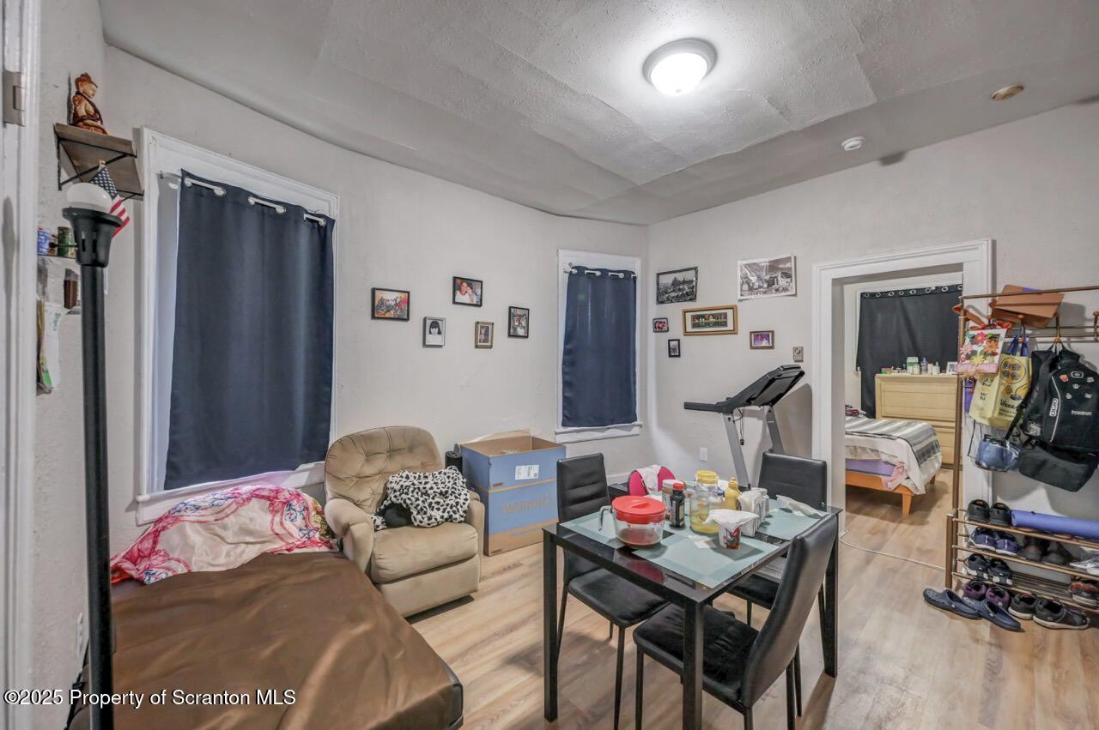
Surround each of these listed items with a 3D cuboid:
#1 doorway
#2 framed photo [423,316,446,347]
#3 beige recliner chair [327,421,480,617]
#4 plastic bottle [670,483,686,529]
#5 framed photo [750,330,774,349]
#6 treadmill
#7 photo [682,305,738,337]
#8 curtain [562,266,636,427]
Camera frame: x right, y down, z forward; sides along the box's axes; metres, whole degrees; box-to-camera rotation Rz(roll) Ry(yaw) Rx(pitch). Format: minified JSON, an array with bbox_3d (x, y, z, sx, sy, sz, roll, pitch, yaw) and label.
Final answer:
[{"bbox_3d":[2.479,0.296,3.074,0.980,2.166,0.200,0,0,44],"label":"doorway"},{"bbox_3d":[-0.893,-0.257,3.325,0.160,0.215,0.035,0,0,-42],"label":"framed photo"},{"bbox_3d":[-0.925,0.910,2.711,0.800,0.960,0.870,0,0,-33],"label":"beige recliner chair"},{"bbox_3d":[0.508,0.556,1.695,0.061,0.168,0.061,0,0,0],"label":"plastic bottle"},{"bbox_3d":[1.845,-0.214,3.699,0.022,0.157,0.200,0,0,-42],"label":"framed photo"},{"bbox_3d":[1.265,0.695,3.455,0.760,1.390,1.620,0,0,-45],"label":"treadmill"},{"bbox_3d":[1.489,-0.407,4.000,0.530,0.262,0.030,0,0,45],"label":"photo"},{"bbox_3d":[0.506,-0.183,4.341,0.810,1.590,0.075,0,0,-19],"label":"curtain"}]

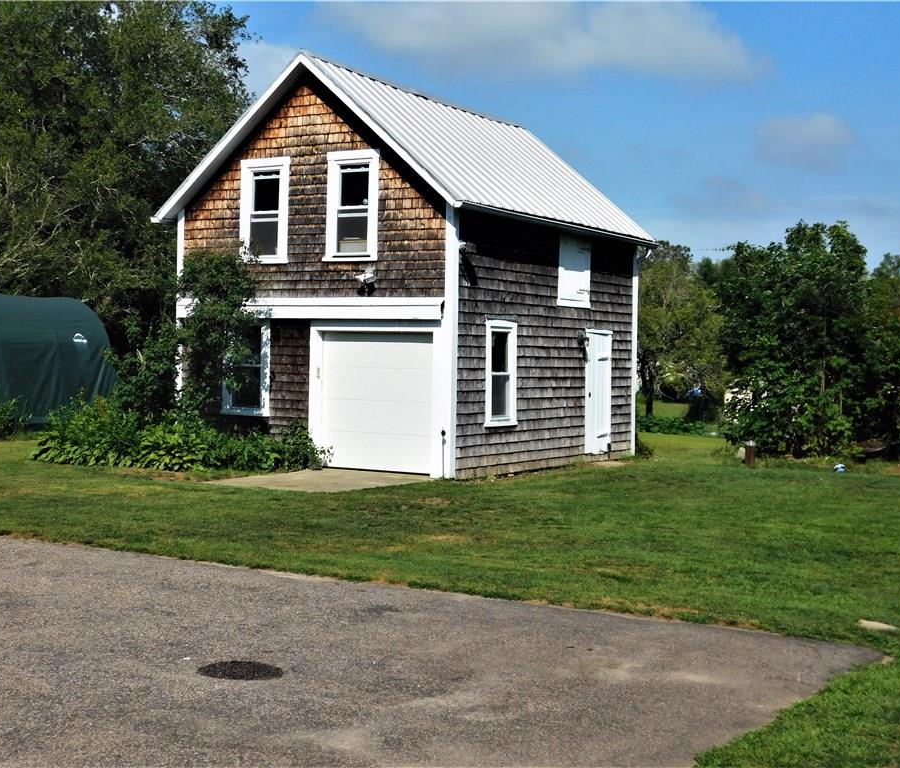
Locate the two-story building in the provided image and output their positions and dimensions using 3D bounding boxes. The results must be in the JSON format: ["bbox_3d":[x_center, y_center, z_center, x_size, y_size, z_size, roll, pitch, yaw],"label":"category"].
[{"bbox_3d":[-0.501,-1.899,23.299,5.881,6.348,6.952,2,1,32],"label":"two-story building"}]

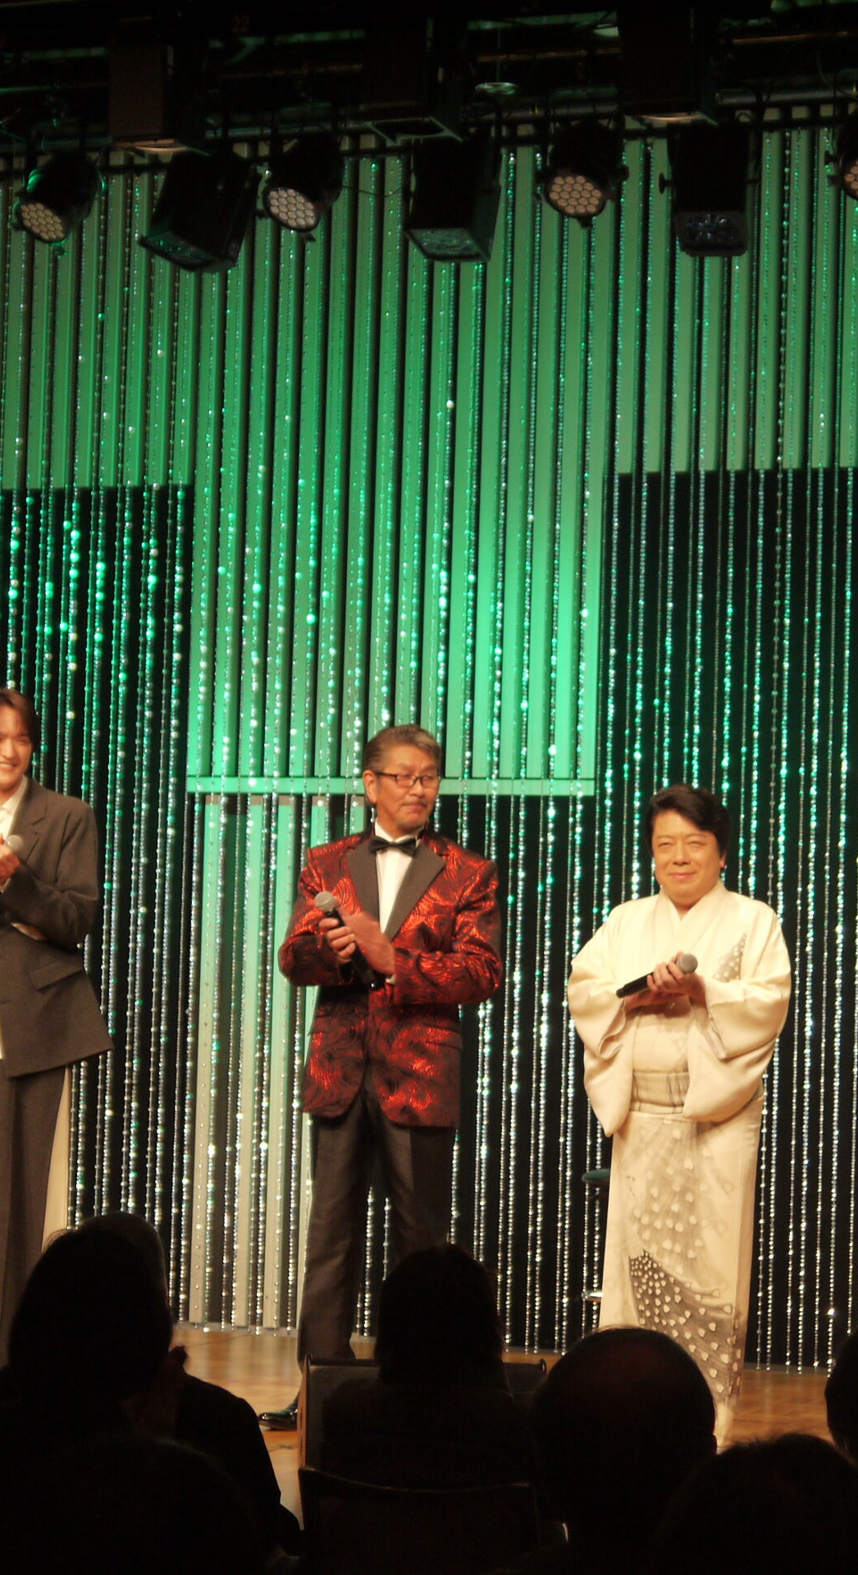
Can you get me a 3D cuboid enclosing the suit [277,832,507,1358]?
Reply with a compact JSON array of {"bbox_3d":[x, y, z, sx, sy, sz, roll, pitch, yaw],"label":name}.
[{"bbox_3d":[-0.099,0.817,9.300,0.550,1.434,0.380,1,-3,16],"label":"suit"}]

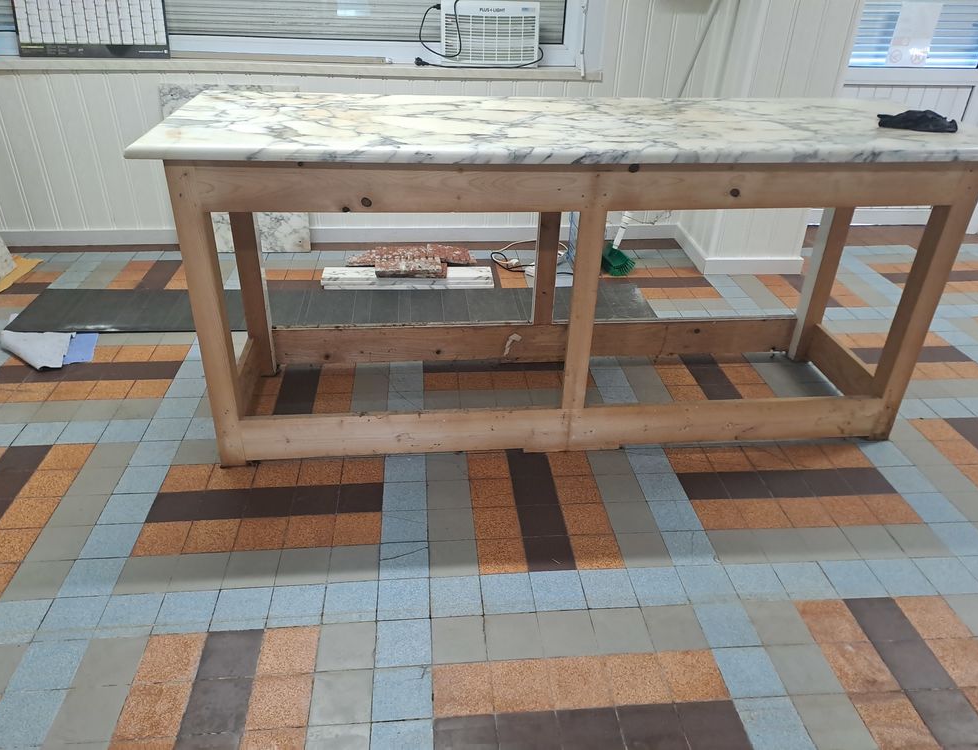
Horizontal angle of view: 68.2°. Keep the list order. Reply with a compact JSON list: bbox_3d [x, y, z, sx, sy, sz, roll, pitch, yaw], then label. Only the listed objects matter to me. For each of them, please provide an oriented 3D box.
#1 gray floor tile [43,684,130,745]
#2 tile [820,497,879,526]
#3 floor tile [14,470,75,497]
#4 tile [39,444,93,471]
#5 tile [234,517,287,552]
[{"bbox_3d":[-0.802,0.684,1.452,0.124,0.010,0.124,-1,31,-5],"label":"gray floor tile"},{"bbox_3d":[0.984,0.375,1.976,0.119,0.012,0.119,-1,31,-5],"label":"tile"},{"bbox_3d":[-1.210,0.303,1.987,0.120,0.010,0.120,-1,30,-5],"label":"floor tile"},{"bbox_3d":[-1.218,0.241,2.092,0.120,0.010,0.120,-1,30,-5],"label":"tile"},{"bbox_3d":[-0.684,0.482,2.175,0.142,0.012,0.142,-1,31,-5],"label":"tile"}]

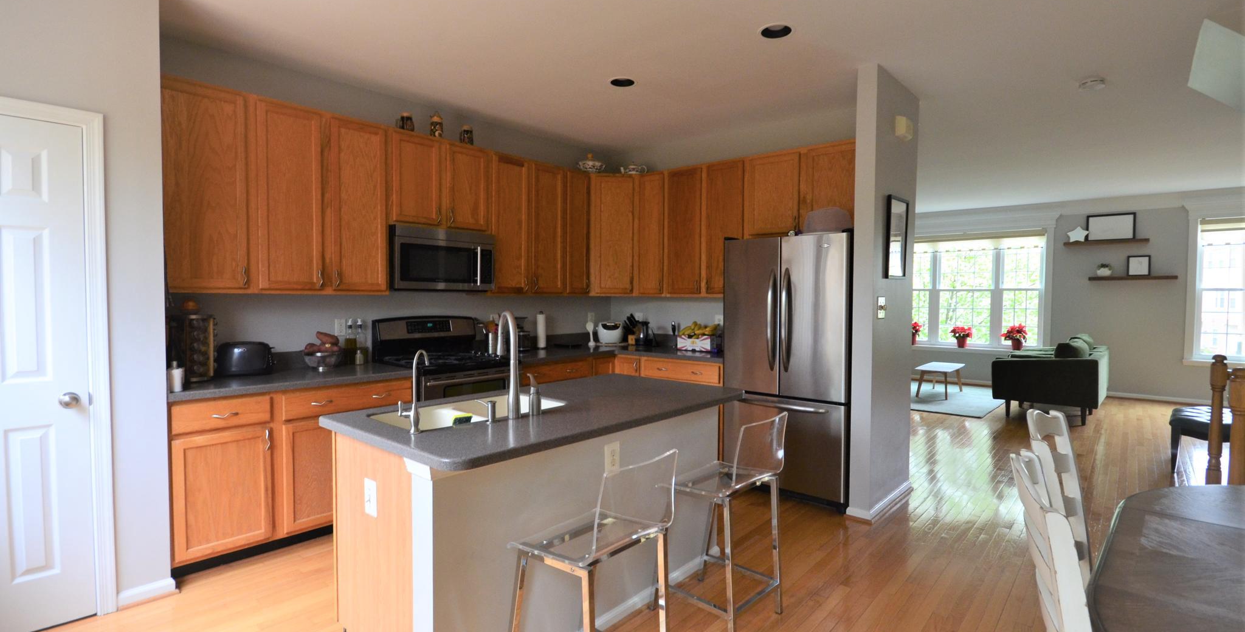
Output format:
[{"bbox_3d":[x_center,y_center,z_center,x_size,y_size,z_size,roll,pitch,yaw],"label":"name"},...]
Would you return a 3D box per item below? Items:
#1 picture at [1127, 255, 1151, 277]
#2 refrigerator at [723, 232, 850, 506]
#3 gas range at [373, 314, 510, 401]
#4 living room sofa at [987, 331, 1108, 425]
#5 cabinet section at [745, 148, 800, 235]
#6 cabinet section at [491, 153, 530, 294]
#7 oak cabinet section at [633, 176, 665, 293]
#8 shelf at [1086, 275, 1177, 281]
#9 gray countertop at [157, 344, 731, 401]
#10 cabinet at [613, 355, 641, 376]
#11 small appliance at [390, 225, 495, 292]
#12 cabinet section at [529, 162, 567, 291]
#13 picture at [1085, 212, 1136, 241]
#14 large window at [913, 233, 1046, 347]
[{"bbox_3d":[6.743,-0.654,6.756,0.220,0.270,0.020,2,2,43],"label":"picture"},{"bbox_3d":[1.248,0.353,3.696,0.830,1.770,0.770,2,2,35],"label":"refrigerator"},{"bbox_3d":[-1.215,0.634,3.629,0.760,1.200,0.700,-1,2,-45],"label":"gas range"},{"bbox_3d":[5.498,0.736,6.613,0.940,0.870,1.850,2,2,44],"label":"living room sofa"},{"bbox_3d":[1.208,-0.901,3.965,0.460,0.610,0.330,2,3,42],"label":"cabinet section"},{"bbox_3d":[-0.982,-0.699,4.149,0.330,1.062,0.377,2,3,42],"label":"cabinet section"},{"bbox_3d":[0.343,-0.712,4.754,0.334,1.062,0.330,2,3,42],"label":"oak cabinet section"},{"bbox_3d":[6.665,-0.490,6.778,0.830,0.050,0.170,2,2,43],"label":"shelf"},{"bbox_3d":[-0.761,0.340,3.454,1.550,0.040,3.490,2,3,45],"label":"gray countertop"},{"bbox_3d":[0.224,0.764,4.550,0.270,0.885,0.620,2,2,35],"label":"cabinet"},{"bbox_3d":[-1.316,-0.377,3.665,0.410,0.427,0.745,2,3,45],"label":"small appliance"},{"bbox_3d":[-0.729,-0.708,4.429,0.330,1.062,0.379,2,3,42],"label":"cabinet section"},{"bbox_3d":[6.535,-1.190,6.936,0.485,0.345,0.025,2,2,43],"label":"picture"},{"bbox_3d":[5.407,-0.382,8.105,1.900,1.770,0.100,2,2,43],"label":"large window"}]

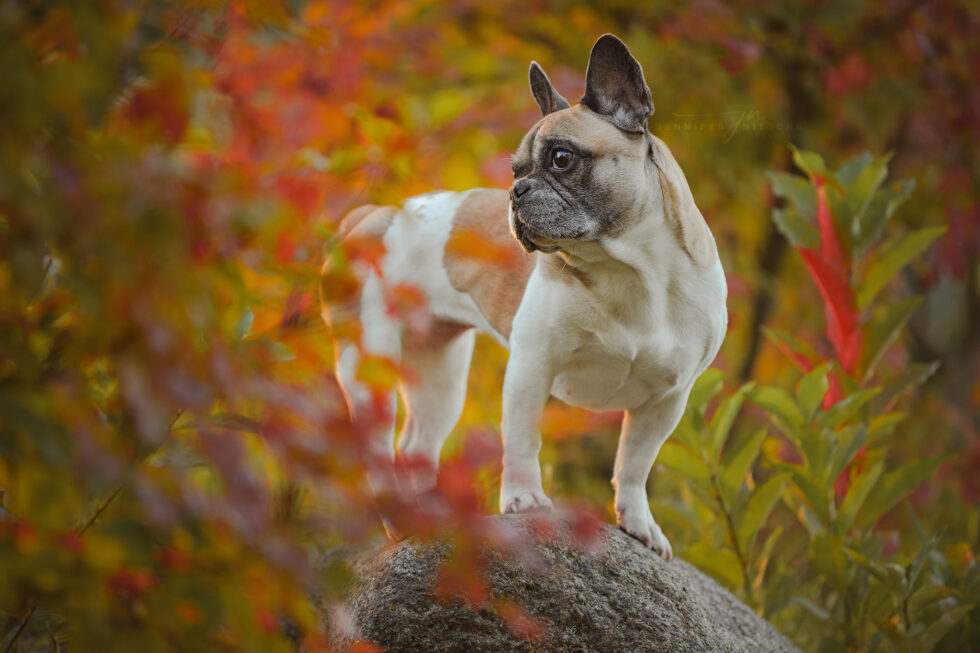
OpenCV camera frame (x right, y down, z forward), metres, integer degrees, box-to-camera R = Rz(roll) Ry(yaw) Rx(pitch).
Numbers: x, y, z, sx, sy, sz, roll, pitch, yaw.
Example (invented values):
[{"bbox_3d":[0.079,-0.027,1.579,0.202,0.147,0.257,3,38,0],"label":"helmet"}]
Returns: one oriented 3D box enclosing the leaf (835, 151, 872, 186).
[{"bbox_3d":[0.390,-0.164,5.530,0.028,0.053,0.025,34,0,10],"label":"leaf"}]

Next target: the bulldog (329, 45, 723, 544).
[{"bbox_3d":[0.029,-0.032,4.920,0.220,0.480,0.420,-1,2,-30],"label":"bulldog"}]

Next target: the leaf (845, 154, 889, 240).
[{"bbox_3d":[0.403,-0.136,5.500,0.030,0.100,0.028,24,0,7],"label":"leaf"}]

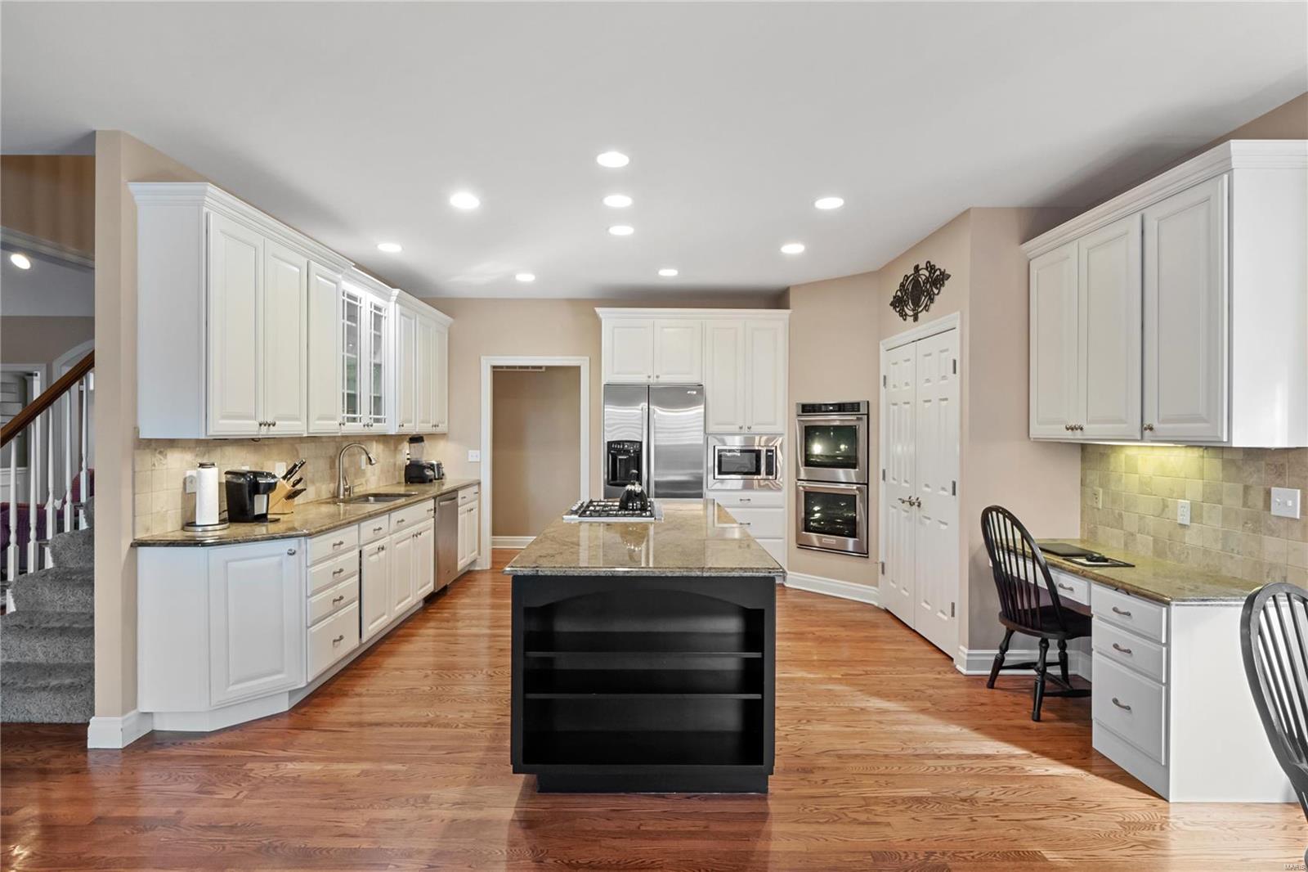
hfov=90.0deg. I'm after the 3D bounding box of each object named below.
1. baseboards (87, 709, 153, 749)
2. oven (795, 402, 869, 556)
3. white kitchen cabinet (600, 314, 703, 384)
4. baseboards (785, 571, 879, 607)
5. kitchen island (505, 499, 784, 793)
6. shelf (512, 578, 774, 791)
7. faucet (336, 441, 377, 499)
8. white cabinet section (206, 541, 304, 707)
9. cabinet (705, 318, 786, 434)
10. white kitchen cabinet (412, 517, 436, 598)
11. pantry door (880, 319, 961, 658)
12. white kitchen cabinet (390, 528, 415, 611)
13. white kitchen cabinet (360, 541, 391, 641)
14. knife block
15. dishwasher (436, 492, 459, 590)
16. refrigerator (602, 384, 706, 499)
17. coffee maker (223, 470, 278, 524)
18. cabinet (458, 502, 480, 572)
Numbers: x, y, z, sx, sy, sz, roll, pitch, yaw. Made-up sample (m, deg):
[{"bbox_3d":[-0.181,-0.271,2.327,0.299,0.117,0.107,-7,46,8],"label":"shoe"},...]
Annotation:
[{"bbox_3d":[-2.408,1.303,2.960,0.155,0.136,0.185,0,0,-1],"label":"baseboards"},{"bbox_3d":[1.730,0.357,5.782,0.620,1.290,0.690,0,0,-45],"label":"oven"},{"bbox_3d":[-0.012,-0.785,6.266,0.960,0.625,0.640,0,0,-1],"label":"white kitchen cabinet"},{"bbox_3d":[1.530,1.321,5.697,0.020,0.133,0.940,0,0,-42],"label":"baseboards"},{"bbox_3d":[-0.048,0.939,3.706,1.045,0.895,2.540,0,0,-1],"label":"kitchen island"},{"bbox_3d":[-0.051,0.956,2.636,1.000,0.855,0.310,0,0,-1],"label":"shelf"},{"bbox_3d":[-2.105,0.245,4.682,0.285,0.405,0.110,0,0,-1],"label":"faucet"},{"bbox_3d":[-2.107,0.891,3.380,0.520,0.760,0.430,0,1,45],"label":"white cabinet section"},{"bbox_3d":[0.841,-0.537,6.277,0.750,1.050,0.500,0,0,-1],"label":"cabinet"},{"bbox_3d":[-2.056,0.951,5.031,0.590,0.580,0.450,0,0,-1],"label":"white kitchen cabinet"},{"bbox_3d":[1.878,0.349,4.655,0.060,2.085,1.240,0,0,-1],"label":"pantry door"},{"bbox_3d":[-2.051,0.953,4.576,0.590,0.580,0.450,0,0,-1],"label":"white kitchen cabinet"},{"bbox_3d":[-1.997,0.961,4.173,0.480,0.565,0.480,0,0,-1],"label":"white kitchen cabinet"},{"bbox_3d":[-2.239,0.355,3.906,0.200,0.217,0.110,0,0,-1],"label":"knife block"},{"bbox_3d":[-2.051,0.892,5.596,0.620,0.810,0.610,0,0,-1],"label":"dishwasher"},{"bbox_3d":[-0.004,0.448,6.238,0.910,1.824,0.730,0,0,-1],"label":"refrigerator"},{"bbox_3d":[-2.155,0.316,3.567,0.250,0.300,0.180,1,0,9],"label":"coffee maker"},{"bbox_3d":[-2.022,0.950,6.333,0.480,0.590,0.690,0,0,-1],"label":"cabinet"}]

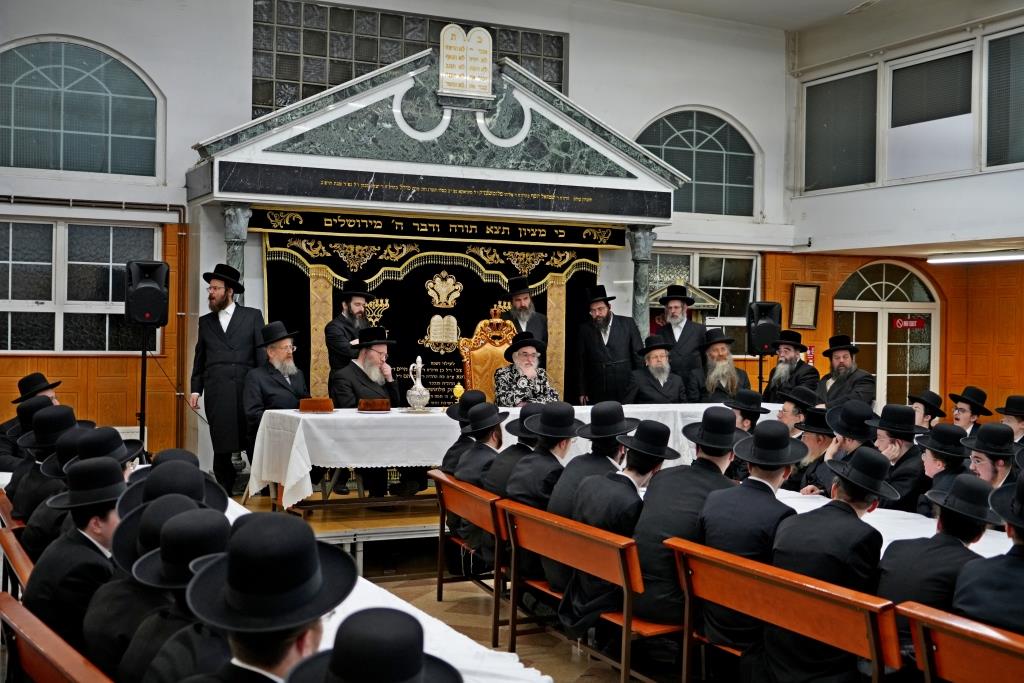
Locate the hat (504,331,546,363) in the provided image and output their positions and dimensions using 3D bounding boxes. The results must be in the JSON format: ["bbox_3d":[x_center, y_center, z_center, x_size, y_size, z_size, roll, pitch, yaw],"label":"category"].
[{"bbox_3d":[0.110,0.045,9.750,0.330,0.145,0.360,-7,-12,-2],"label":"hat"}]

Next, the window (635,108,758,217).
[{"bbox_3d":[2.003,-1.971,13.120,1.680,1.170,0.120,0,0,-27],"label":"window"}]

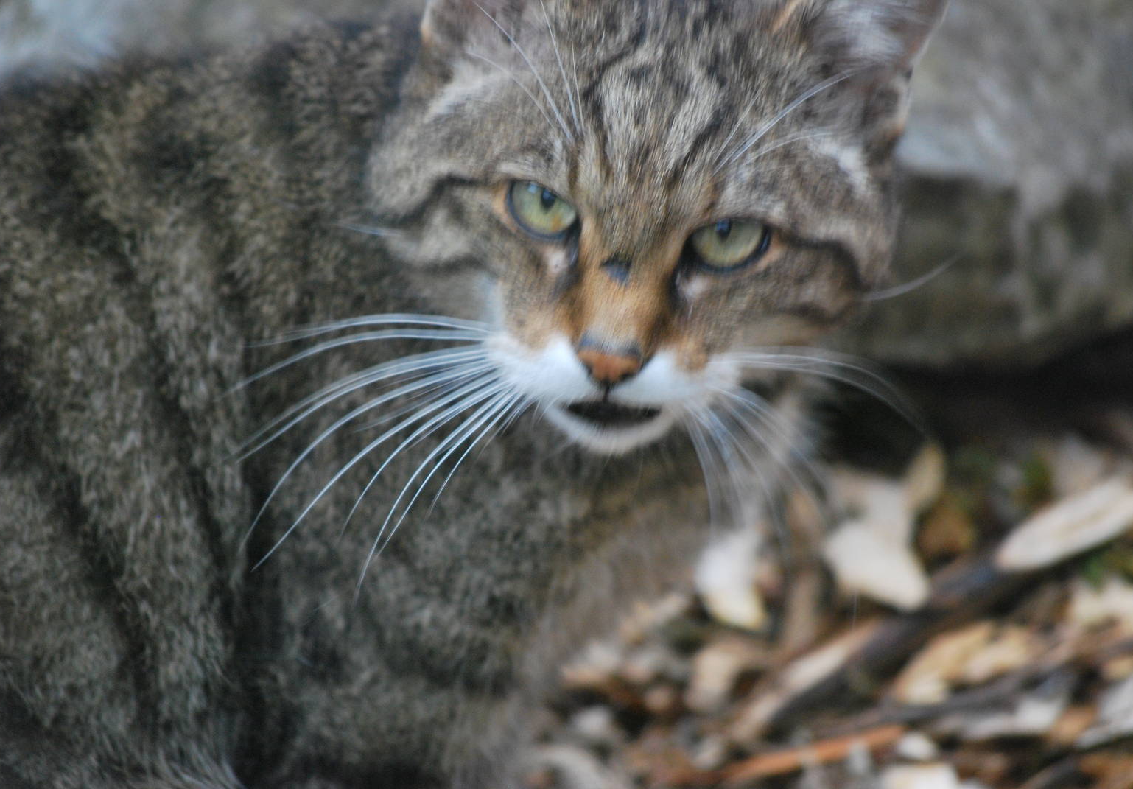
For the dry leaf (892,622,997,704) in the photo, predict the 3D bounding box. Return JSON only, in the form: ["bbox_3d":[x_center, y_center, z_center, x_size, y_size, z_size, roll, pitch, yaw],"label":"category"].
[{"bbox_3d":[0.091,0.065,2.370,0.017,0.010,0.032,20,32,36],"label":"dry leaf"}]

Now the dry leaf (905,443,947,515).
[{"bbox_3d":[0.090,0.021,2.460,0.011,0.015,0.013,-6,26,-13],"label":"dry leaf"}]

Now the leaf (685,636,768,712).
[{"bbox_3d":[0.038,0.067,2.360,0.019,0.010,0.023,-5,25,-10],"label":"leaf"}]

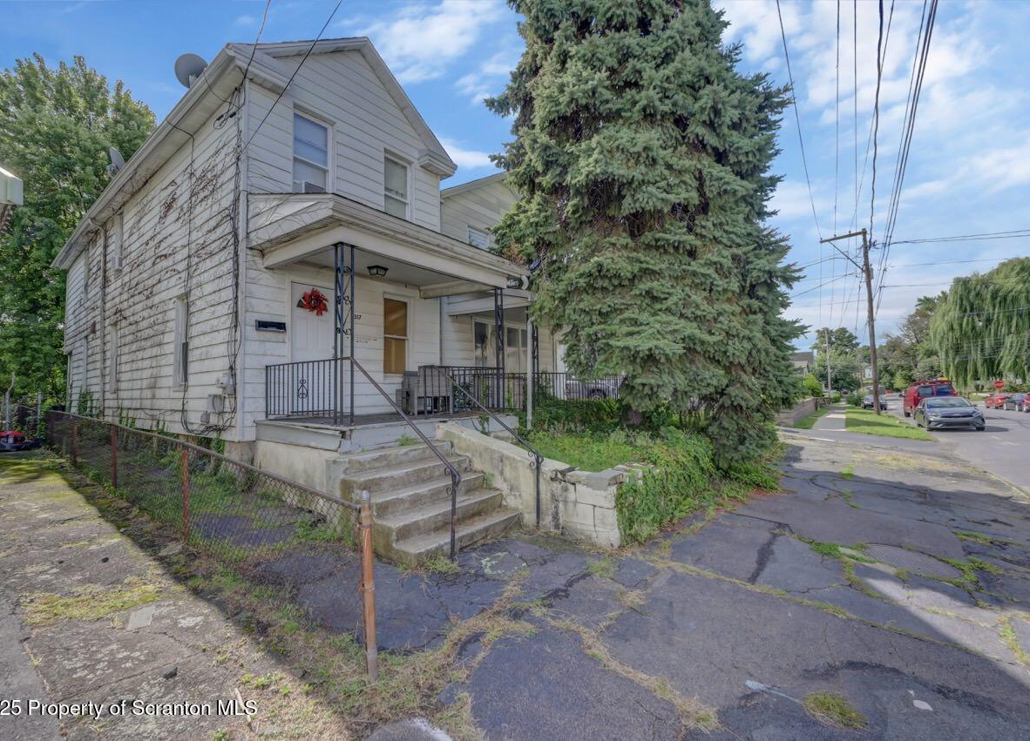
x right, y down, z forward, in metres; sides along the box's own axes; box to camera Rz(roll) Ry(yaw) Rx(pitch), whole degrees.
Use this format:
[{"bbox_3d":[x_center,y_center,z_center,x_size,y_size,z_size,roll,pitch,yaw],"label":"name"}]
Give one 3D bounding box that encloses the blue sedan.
[{"bbox_3d":[19.712,1.928,19.836,1.800,1.435,4.640,-5,-5,36],"label":"blue sedan"}]

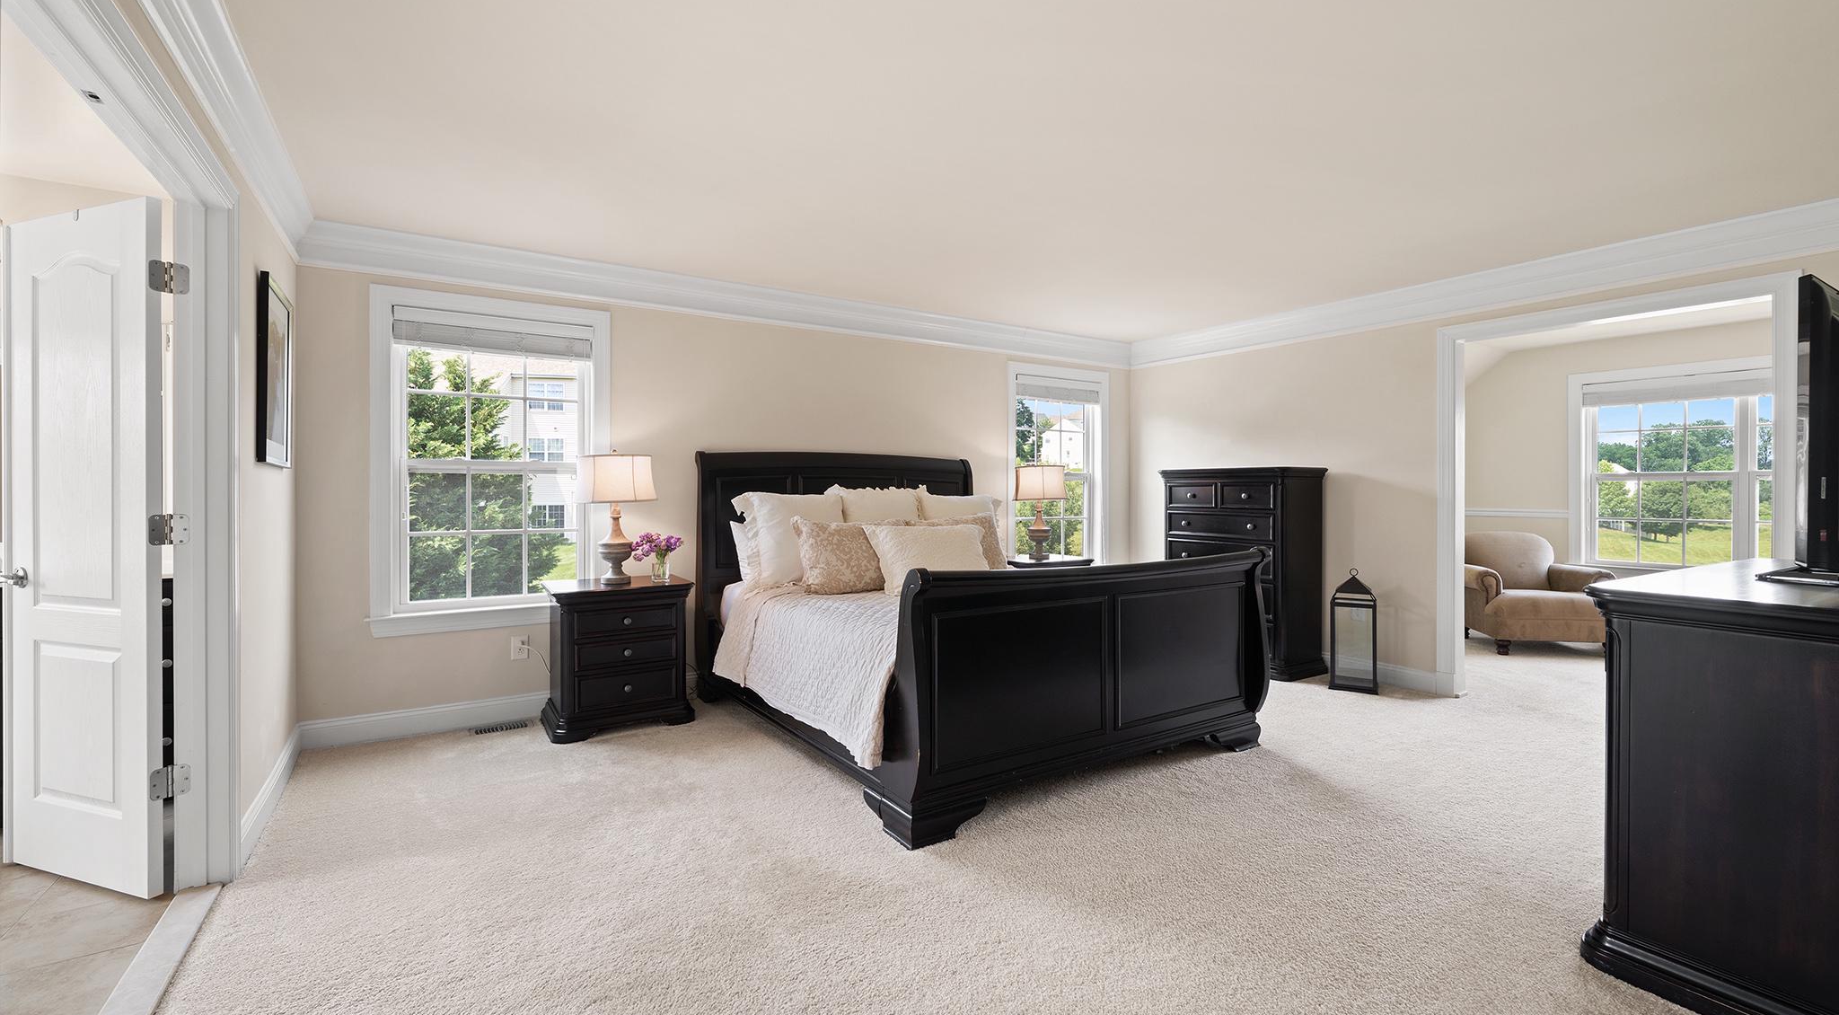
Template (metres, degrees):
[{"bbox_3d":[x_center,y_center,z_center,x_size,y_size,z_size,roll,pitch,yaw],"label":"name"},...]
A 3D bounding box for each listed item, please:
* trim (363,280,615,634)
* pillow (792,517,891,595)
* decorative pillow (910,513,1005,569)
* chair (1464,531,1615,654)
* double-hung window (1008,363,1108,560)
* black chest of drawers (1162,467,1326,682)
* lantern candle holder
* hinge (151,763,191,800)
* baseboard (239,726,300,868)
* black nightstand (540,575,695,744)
[{"bbox_3d":[-2.176,-0.226,3.717,1.080,1.690,0.120,-1,1,-31],"label":"trim"},{"bbox_3d":[-0.424,0.262,4.059,0.480,0.440,0.160,-1,-19,-30],"label":"pillow"},{"bbox_3d":[0.222,0.217,4.184,0.640,0.450,0.160,-1,-27,-31],"label":"decorative pillow"},{"bbox_3d":[4.703,0.641,5.471,0.780,0.860,0.880,0,1,20],"label":"chair"},{"bbox_3d":[1.128,-0.279,5.698,1.080,1.670,0.080,-1,1,-31],"label":"double-hung window"},{"bbox_3d":[2.241,0.415,5.034,0.470,1.330,0.970,-1,1,-32],"label":"black chest of drawers"},{"bbox_3d":[2.645,0.731,4.372,0.250,0.735,0.240,0,1,27],"label":"lantern candle holder"},{"bbox_3d":[-2.159,0.790,2.060,0.022,0.091,0.078,1,1,41],"label":"hinge"},{"bbox_3d":[-2.515,1.062,2.779,0.018,0.135,1.263,-1,2,-34],"label":"baseboard"},{"bbox_3d":[-1.560,0.754,3.728,0.670,0.710,0.440,-1,1,-31],"label":"black nightstand"}]

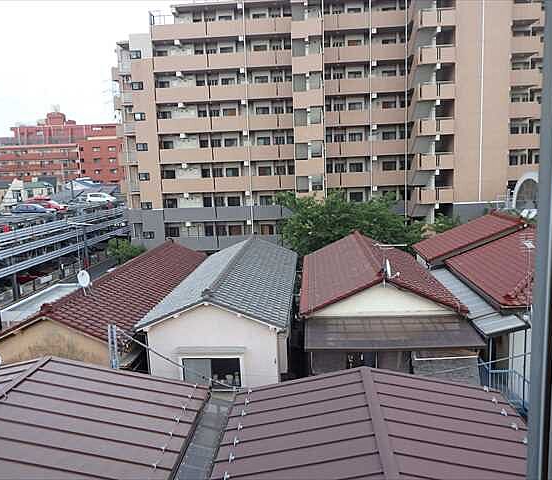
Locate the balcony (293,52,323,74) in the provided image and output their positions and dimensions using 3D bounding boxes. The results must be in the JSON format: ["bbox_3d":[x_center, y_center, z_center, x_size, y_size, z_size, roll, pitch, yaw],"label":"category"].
[{"bbox_3d":[2.692,-14.909,38.011,2.434,1.439,1.300,-1,7,4],"label":"balcony"}]

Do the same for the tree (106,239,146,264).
[{"bbox_3d":[-11.996,1.165,36.052,2.900,2.600,2.700,-1,8,5],"label":"tree"}]

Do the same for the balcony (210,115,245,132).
[{"bbox_3d":[-4.192,-10.927,41.984,3.350,1.360,1.300,-2,8,4],"label":"balcony"}]

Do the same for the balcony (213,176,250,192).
[{"bbox_3d":[-4.157,-5.432,43.533,3.450,1.350,1.300,-1,8,5],"label":"balcony"}]

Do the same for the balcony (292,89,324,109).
[{"bbox_3d":[2.838,-12.205,38.749,2.540,1.500,1.300,-1,8,5],"label":"balcony"}]

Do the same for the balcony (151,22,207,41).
[{"bbox_3d":[-8.939,-19.426,41.900,4.996,1.350,1.300,-1,7,4],"label":"balcony"}]

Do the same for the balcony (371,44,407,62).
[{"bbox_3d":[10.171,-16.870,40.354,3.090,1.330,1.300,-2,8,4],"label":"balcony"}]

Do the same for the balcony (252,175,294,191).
[{"bbox_3d":[-0.201,-5.504,43.078,3.927,1.350,1.300,-1,7,4],"label":"balcony"}]

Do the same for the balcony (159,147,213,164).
[{"bbox_3d":[-8.564,-8.117,43.282,4.968,1.350,1.300,-1,7,4],"label":"balcony"}]

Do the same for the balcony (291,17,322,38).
[{"bbox_3d":[2.642,-17.886,37.929,2.580,1.550,1.300,-1,8,5],"label":"balcony"}]

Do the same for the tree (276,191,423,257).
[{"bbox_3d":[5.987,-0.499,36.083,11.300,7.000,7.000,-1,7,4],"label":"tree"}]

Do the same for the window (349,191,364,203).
[{"bbox_3d":[7.850,-4.153,43.110,1.380,1.030,0.120,-2,8,4],"label":"window"}]

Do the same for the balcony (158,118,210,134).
[{"bbox_3d":[-8.687,-10.943,42.939,4.928,1.350,1.300,-1,7,4],"label":"balcony"}]

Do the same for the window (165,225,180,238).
[{"bbox_3d":[-10.603,-0.871,45.454,1.500,1.250,0.150,-1,8,5],"label":"window"}]

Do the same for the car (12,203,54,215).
[{"bbox_3d":[-29.026,-3.727,53.000,4.500,1.450,1.720,-1,7,8],"label":"car"}]

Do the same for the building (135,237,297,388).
[{"bbox_3d":[-1.235,2.631,17.427,4.050,4.020,12.150,-2,8,4],"label":"building"}]

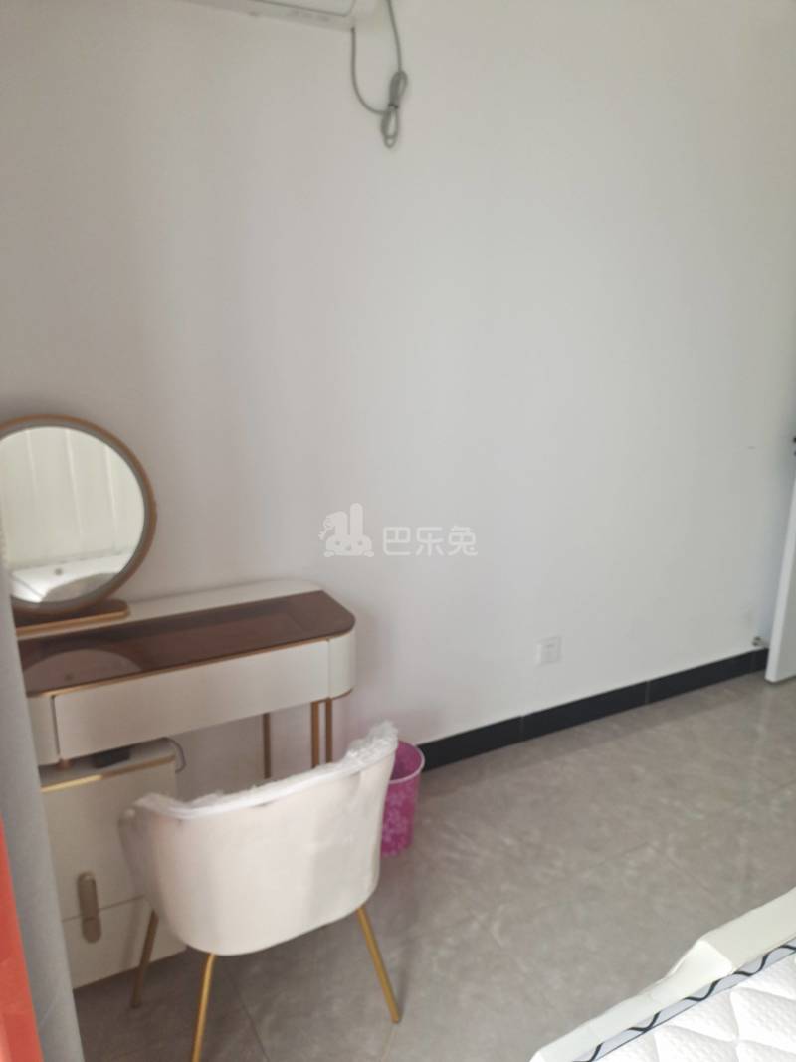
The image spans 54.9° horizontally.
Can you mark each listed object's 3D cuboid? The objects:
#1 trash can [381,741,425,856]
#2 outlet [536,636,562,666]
[{"bbox_3d":[-0.038,0.760,2.182,0.222,0.245,0.222,1,16,0],"label":"trash can"},{"bbox_3d":[0.524,0.418,2.666,0.090,0.090,0.013,-7,18,-27],"label":"outlet"}]

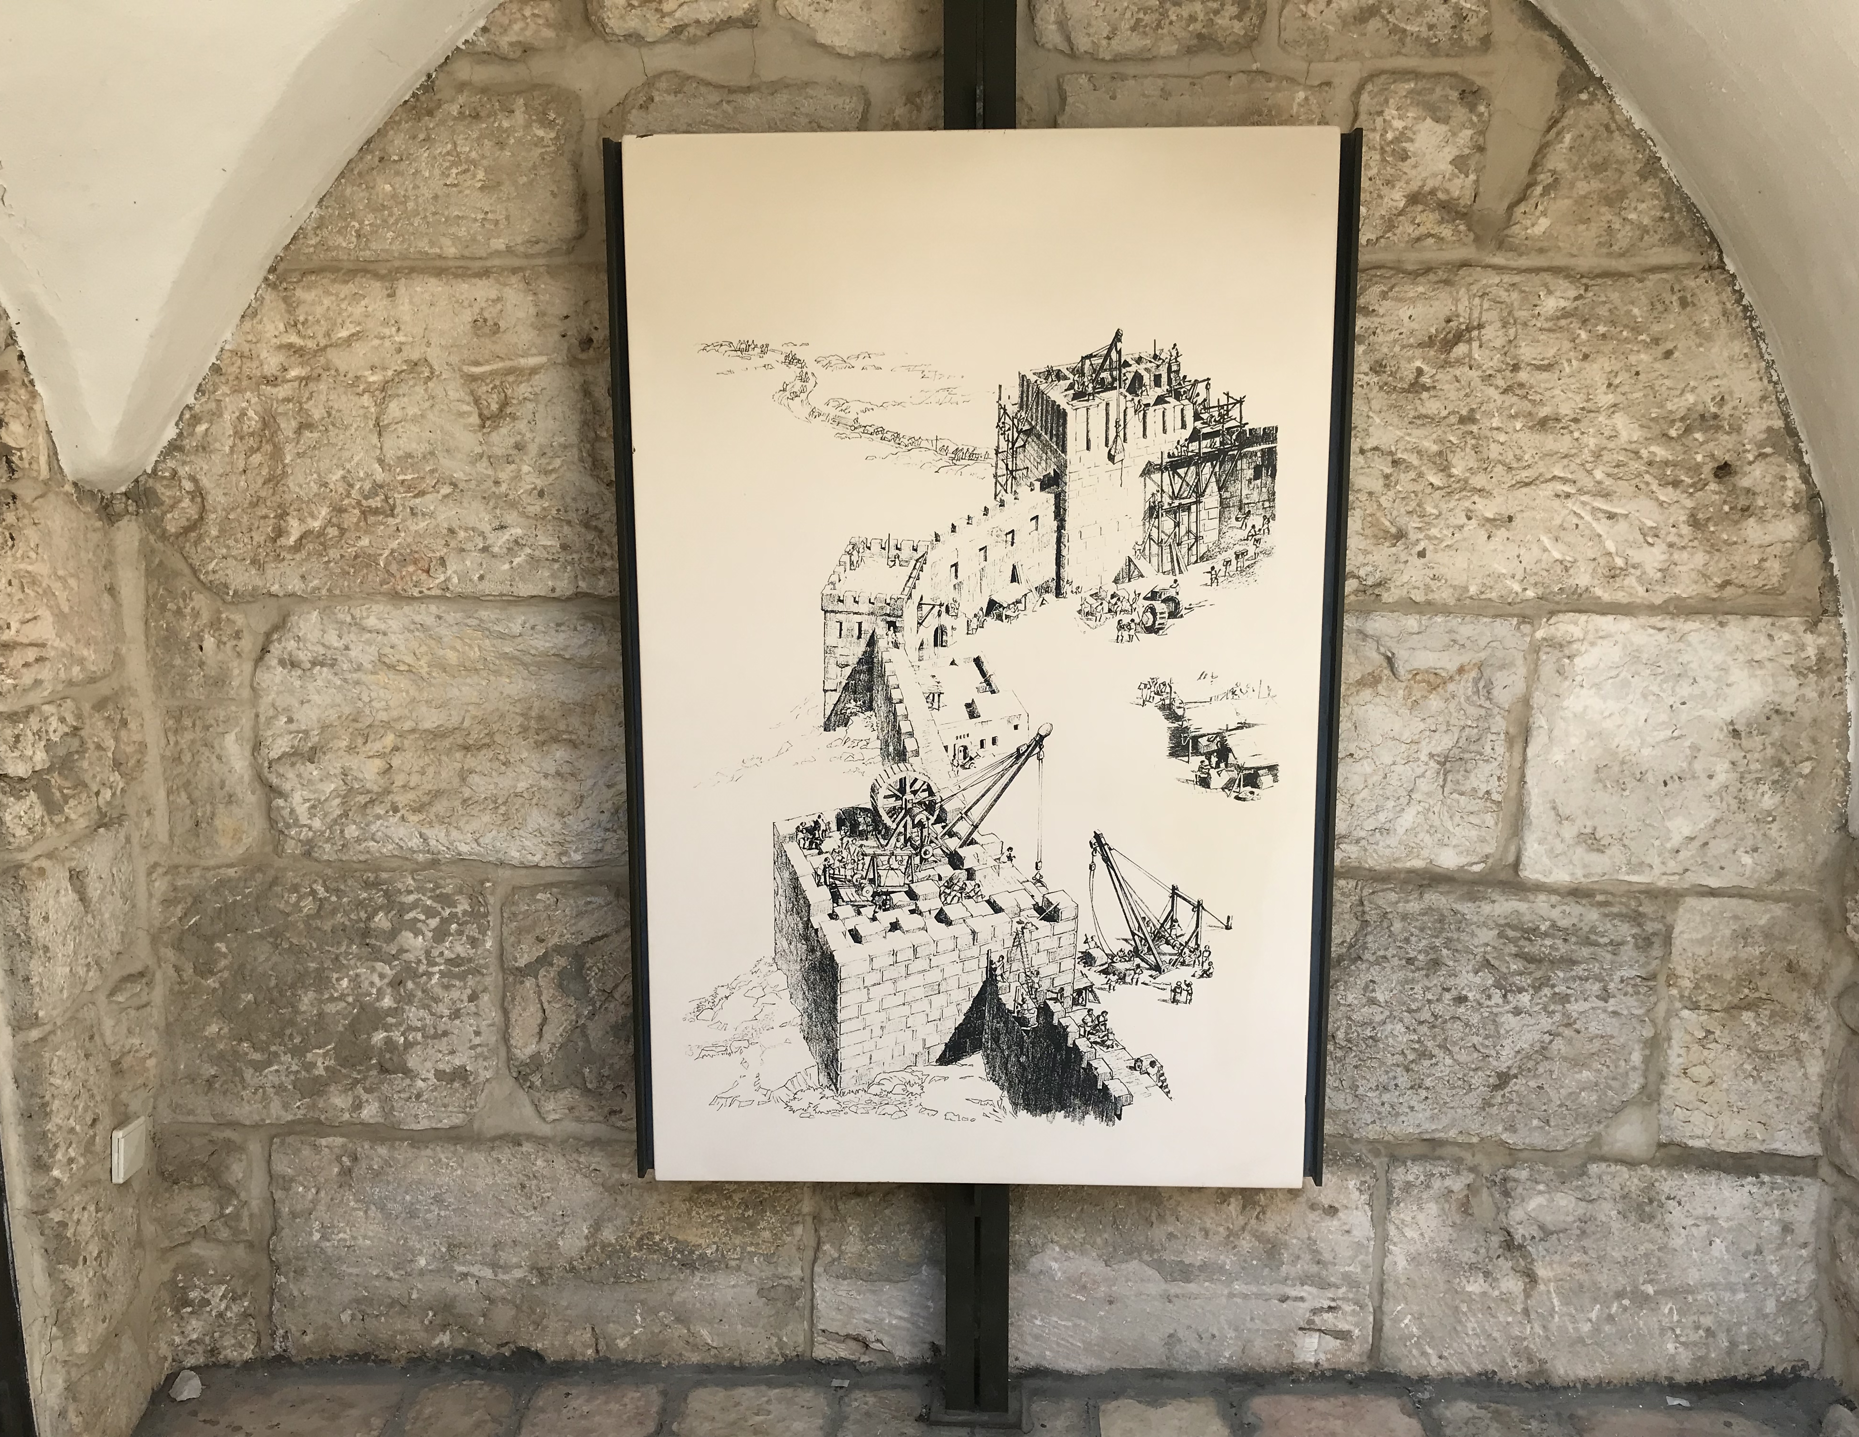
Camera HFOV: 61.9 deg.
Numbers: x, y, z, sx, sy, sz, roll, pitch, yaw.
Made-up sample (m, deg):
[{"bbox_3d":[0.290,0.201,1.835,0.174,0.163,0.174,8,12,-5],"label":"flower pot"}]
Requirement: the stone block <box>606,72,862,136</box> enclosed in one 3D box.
[{"bbox_3d":[-0.286,-0.848,2.420,0.396,0.261,0.200,0,9,2],"label":"stone block"}]

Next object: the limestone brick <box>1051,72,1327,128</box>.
[{"bbox_3d":[0.396,-0.841,2.397,0.404,0.257,0.200,0,9,2],"label":"limestone brick"}]

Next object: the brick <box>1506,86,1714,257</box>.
[{"bbox_3d":[1.007,-0.823,2.379,0.312,0.246,0.200,0,9,2],"label":"brick"}]

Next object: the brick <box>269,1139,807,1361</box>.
[{"bbox_3d":[-0.658,0.883,2.701,0.915,0.405,0.200,0,9,2],"label":"brick"}]

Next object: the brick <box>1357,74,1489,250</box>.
[{"bbox_3d":[0.732,-0.838,2.386,0.198,0.249,0.200,0,9,2],"label":"brick"}]

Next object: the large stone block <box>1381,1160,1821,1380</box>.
[{"bbox_3d":[1.109,0.896,2.643,0.717,0.388,0.200,0,9,2],"label":"large stone block"}]

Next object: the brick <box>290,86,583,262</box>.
[{"bbox_3d":[-0.749,-0.839,2.437,0.459,0.257,0.200,0,9,2],"label":"brick"}]

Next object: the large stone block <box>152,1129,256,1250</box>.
[{"bbox_3d":[-1.222,0.784,2.680,0.175,0.212,0.150,0,9,2],"label":"large stone block"}]

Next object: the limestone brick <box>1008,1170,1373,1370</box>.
[{"bbox_3d":[0.422,0.897,2.667,0.636,0.376,0.200,0,9,2],"label":"limestone brick"}]

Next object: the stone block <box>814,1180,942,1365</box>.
[{"bbox_3d":[-0.070,0.892,2.683,0.248,0.378,0.200,0,9,2],"label":"stone block"}]

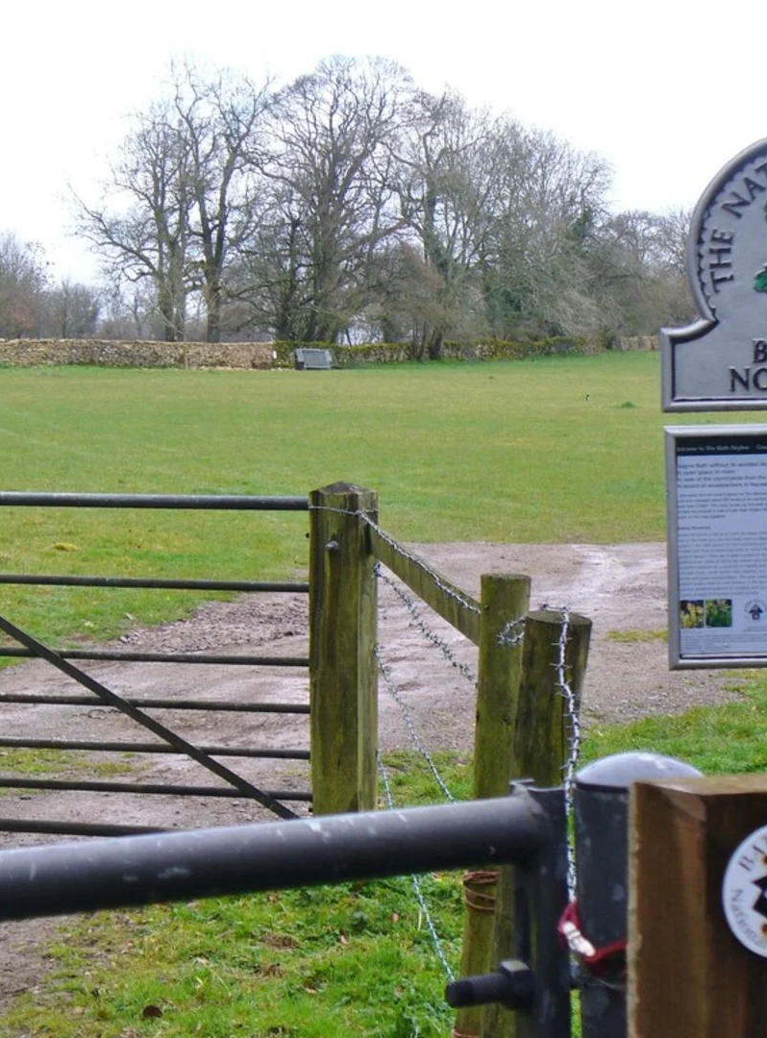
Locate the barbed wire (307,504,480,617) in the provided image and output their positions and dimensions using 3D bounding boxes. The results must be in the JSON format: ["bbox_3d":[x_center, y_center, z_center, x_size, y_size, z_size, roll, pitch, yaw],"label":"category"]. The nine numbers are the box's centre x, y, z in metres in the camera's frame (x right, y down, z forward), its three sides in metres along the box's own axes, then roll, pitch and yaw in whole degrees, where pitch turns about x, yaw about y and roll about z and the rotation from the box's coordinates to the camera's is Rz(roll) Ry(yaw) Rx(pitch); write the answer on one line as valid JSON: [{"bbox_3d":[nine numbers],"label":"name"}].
[{"bbox_3d":[0.110,0.156,7.444,0.048,0.088,2.906,0,4,-5],"label":"barbed wire"}]

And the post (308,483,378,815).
[{"bbox_3d":[-0.129,0.524,8.939,0.168,1.270,0.168,1,4,21],"label":"post"}]

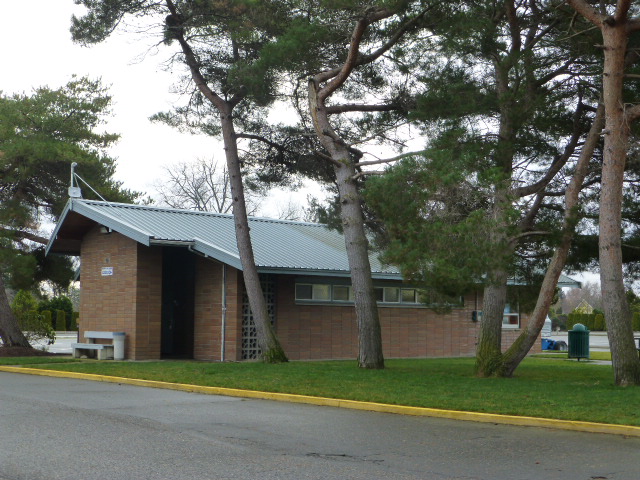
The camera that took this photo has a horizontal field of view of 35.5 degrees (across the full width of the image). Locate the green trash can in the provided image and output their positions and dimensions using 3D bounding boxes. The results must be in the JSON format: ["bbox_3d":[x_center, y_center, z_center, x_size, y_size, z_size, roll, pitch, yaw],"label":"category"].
[{"bbox_3d":[7.465,2.951,28.800,0.617,1.108,0.617,0,-5,0],"label":"green trash can"}]

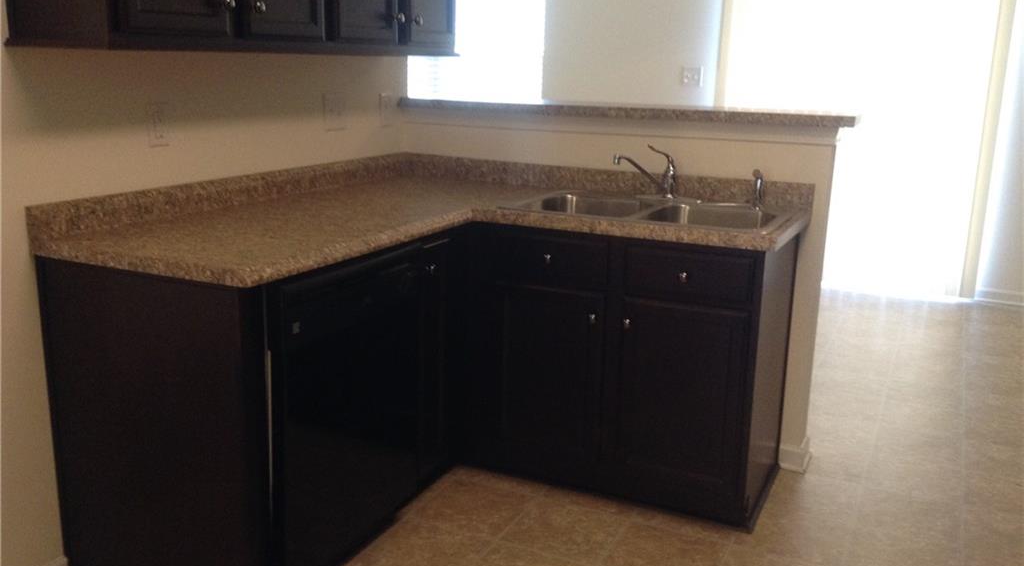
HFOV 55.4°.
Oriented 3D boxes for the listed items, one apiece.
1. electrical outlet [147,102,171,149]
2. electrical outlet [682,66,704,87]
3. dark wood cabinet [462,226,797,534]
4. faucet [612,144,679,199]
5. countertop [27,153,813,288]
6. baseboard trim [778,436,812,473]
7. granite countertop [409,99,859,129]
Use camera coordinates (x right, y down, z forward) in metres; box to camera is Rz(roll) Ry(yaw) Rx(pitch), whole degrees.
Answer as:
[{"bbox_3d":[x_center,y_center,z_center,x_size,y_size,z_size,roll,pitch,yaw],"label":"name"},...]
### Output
[{"bbox_3d":[-0.954,-0.428,2.639,0.010,0.118,0.075,7,14,24],"label":"electrical outlet"},{"bbox_3d":[1.177,-1.344,6.359,0.142,0.118,0.012,7,14,24],"label":"electrical outlet"},{"bbox_3d":[0.405,0.220,3.230,0.913,0.868,0.620,7,14,24],"label":"dark wood cabinet"},{"bbox_3d":[0.461,-0.370,3.279,0.238,0.179,0.084,-4,14,-23],"label":"faucet"},{"bbox_3d":[-0.080,-0.198,2.757,1.552,0.130,1.706,7,14,24],"label":"countertop"},{"bbox_3d":[1.010,0.586,3.440,0.097,0.087,0.169,7,14,24],"label":"baseboard trim"},{"bbox_3d":[0.394,-0.625,3.536,1.686,0.038,0.337,7,14,24],"label":"granite countertop"}]

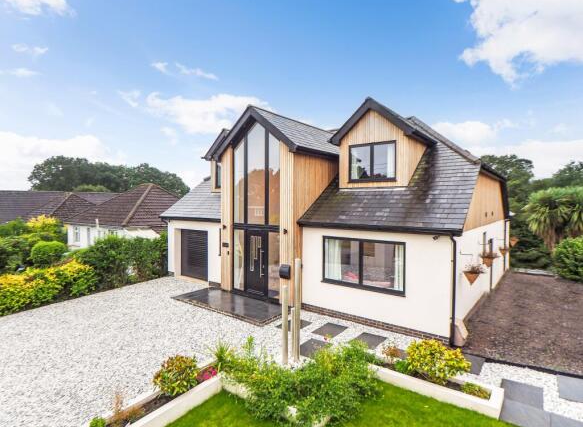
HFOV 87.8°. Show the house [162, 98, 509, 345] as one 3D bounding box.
[{"bbox_3d":[1.950,-0.500,13.600,12.000,6.700,10.200,2,2,38],"label":"house"}]

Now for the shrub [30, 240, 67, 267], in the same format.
[{"bbox_3d":[-10.102,1.663,12.600,1.300,1.150,1.300,-1,2,-39],"label":"shrub"}]

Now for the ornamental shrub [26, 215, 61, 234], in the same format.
[{"bbox_3d":[-12.273,0.594,15.000,1.500,1.100,1.400,-1,2,-39],"label":"ornamental shrub"}]

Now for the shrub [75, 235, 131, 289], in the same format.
[{"bbox_3d":[-7.272,1.780,11.600,1.600,1.750,1.600,1,2,30],"label":"shrub"}]

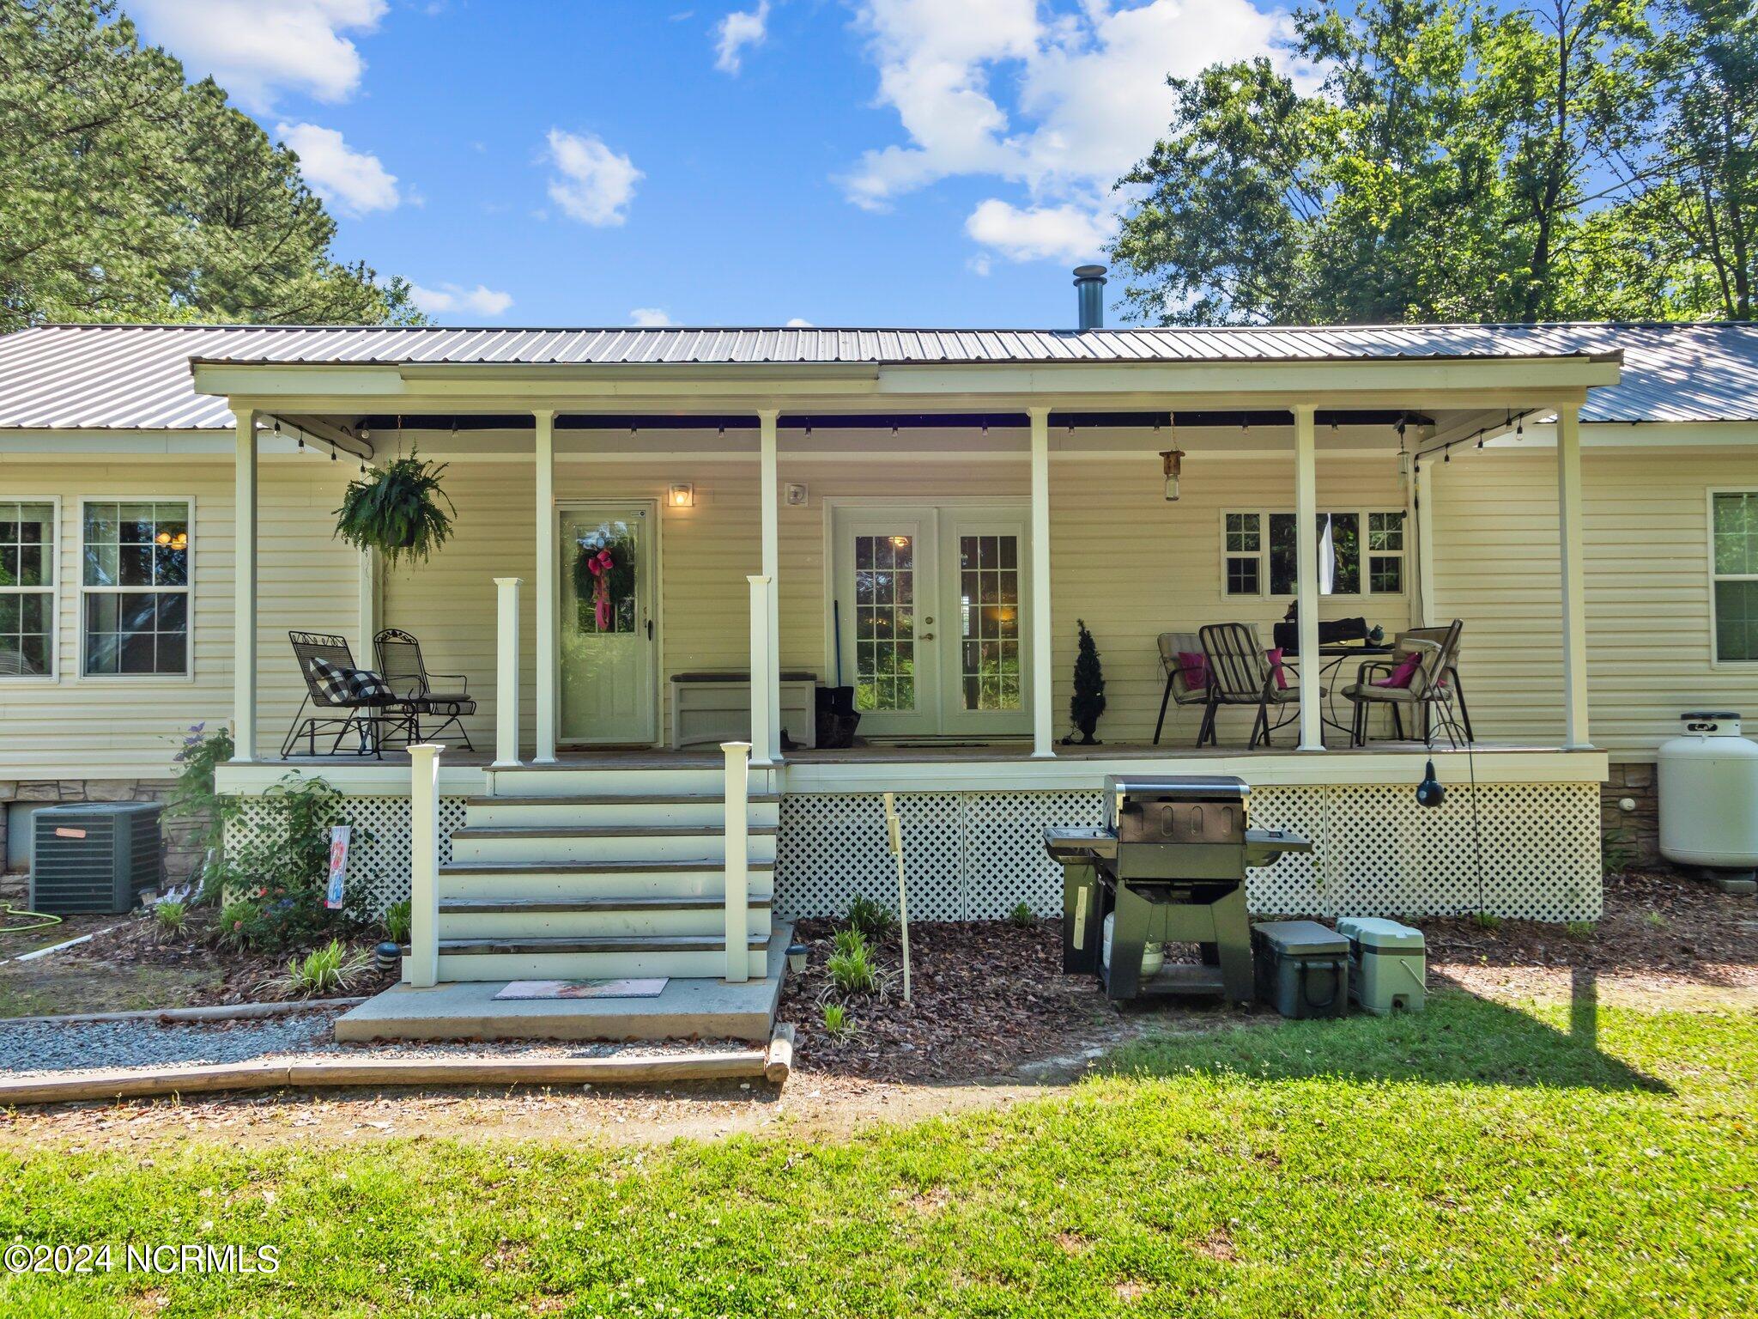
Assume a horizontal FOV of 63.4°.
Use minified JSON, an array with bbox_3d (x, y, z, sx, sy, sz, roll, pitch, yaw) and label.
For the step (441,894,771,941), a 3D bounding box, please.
[{"bbox_3d":[-1.419,1.319,7.292,1.759,0.162,0.295,-1,-2,-1],"label":"step"}]

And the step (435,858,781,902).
[{"bbox_3d":[-1.426,1.168,7.580,1.759,0.162,0.295,-1,-2,-1],"label":"step"}]

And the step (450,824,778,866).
[{"bbox_3d":[-1.433,1.016,7.868,1.759,0.162,0.295,-1,-2,-1],"label":"step"}]

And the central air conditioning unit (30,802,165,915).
[{"bbox_3d":[-5.969,1.509,10.954,0.740,0.770,0.730,0,-2,-6],"label":"central air conditioning unit"}]

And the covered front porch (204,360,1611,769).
[{"bbox_3d":[0.237,-0.640,11.074,9.520,2.740,2.858,-1,-2,-1],"label":"covered front porch"}]

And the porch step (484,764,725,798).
[{"bbox_3d":[-1.447,0.713,8.461,1.759,0.162,0.330,-1,-2,-1],"label":"porch step"}]

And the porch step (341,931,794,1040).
[{"bbox_3d":[-1.401,1.617,7.332,1.832,0.105,2.640,-1,-2,-1],"label":"porch step"}]

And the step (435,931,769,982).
[{"bbox_3d":[-1.412,1.471,7.004,1.759,0.162,0.295,-1,-2,-1],"label":"step"}]

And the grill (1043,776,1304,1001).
[{"bbox_3d":[1.525,1.160,7.427,1.300,1.110,0.660,-1,-2,9],"label":"grill"}]

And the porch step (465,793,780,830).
[{"bbox_3d":[-1.440,0.864,8.156,1.759,0.162,0.295,-1,-2,-1],"label":"porch step"}]

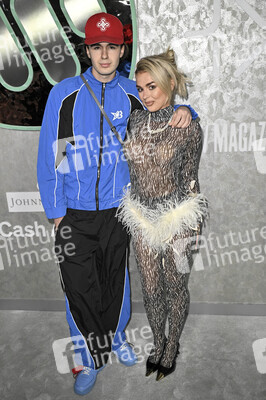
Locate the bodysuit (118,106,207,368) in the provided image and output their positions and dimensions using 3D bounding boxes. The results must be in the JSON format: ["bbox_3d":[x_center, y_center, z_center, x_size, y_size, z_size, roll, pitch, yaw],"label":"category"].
[{"bbox_3d":[0.163,0.233,2.046,0.450,1.420,0.330,3,17,19],"label":"bodysuit"}]

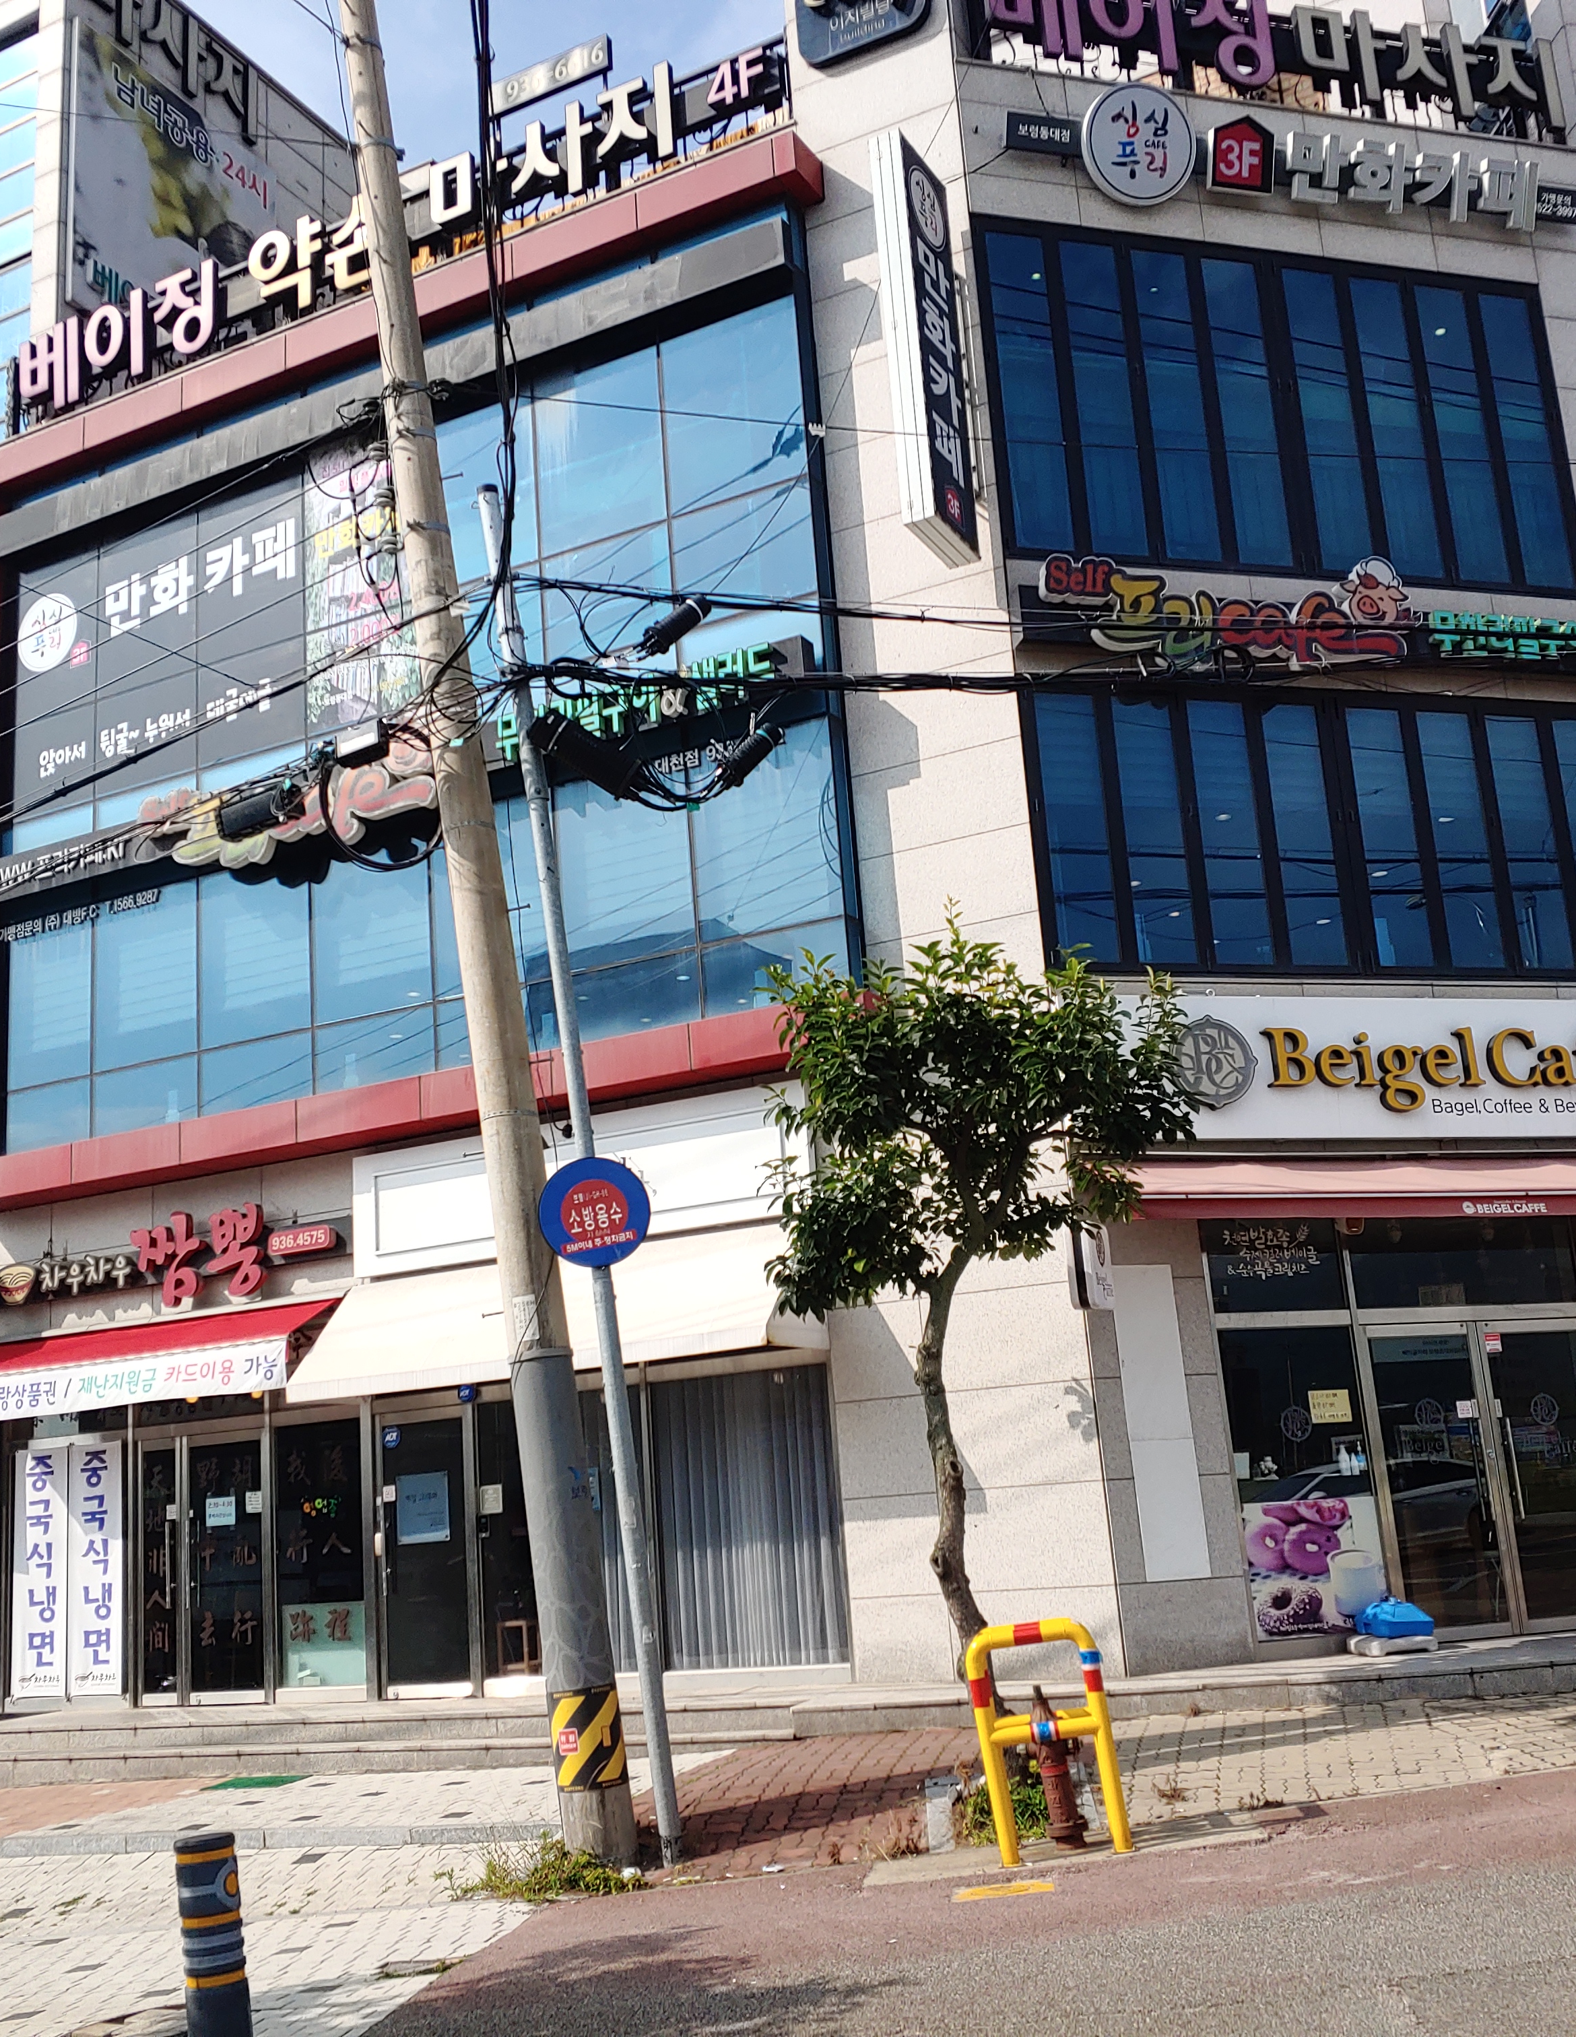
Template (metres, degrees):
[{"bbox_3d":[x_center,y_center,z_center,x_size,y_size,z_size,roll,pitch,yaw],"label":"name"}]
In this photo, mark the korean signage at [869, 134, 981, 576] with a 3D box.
[{"bbox_3d":[1.010,-4.890,14.343,0.242,3.110,0.793,-11,-16,27],"label":"korean signage"}]

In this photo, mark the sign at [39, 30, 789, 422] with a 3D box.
[{"bbox_3d":[-3.792,-6.902,17.531,8.520,1.110,0.350,-11,-16,25],"label":"sign"}]

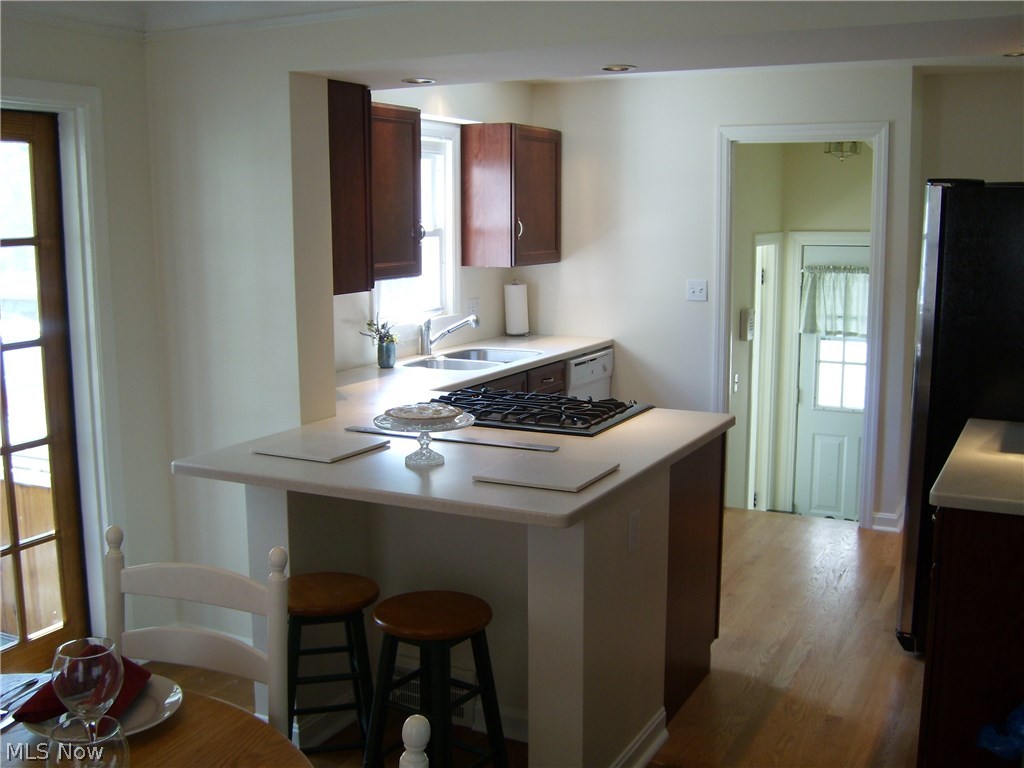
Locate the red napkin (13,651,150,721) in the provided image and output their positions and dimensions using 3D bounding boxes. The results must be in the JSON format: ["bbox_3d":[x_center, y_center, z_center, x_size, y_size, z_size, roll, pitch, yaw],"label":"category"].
[{"bbox_3d":[-0.756,0.538,1.873,0.250,0.100,0.135,-7,11,-37],"label":"red napkin"}]

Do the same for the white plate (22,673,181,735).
[{"bbox_3d":[-0.731,0.592,1.879,0.266,0.025,0.266,0,9,0],"label":"white plate"}]

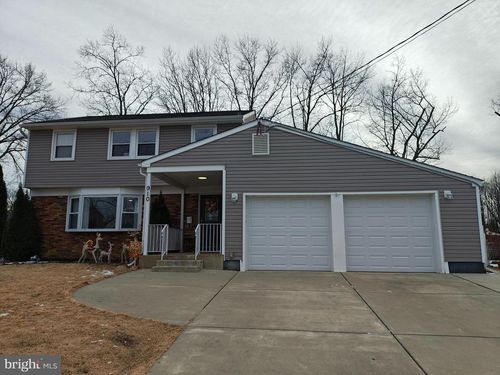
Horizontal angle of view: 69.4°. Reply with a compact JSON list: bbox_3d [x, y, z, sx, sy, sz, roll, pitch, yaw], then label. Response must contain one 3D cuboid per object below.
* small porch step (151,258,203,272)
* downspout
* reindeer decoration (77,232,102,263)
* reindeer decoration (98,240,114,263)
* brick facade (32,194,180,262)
[{"bbox_3d":[-1.933,2.146,9.905,1.250,0.295,0.670,-1,-9,6],"label":"small porch step"},{"bbox_3d":[6.120,0.991,9.540,0.110,2.169,0.100,-1,-9,6],"label":"downspout"},{"bbox_3d":[-5.782,2.181,13.066,0.858,1.113,0.320,-1,-9,6],"label":"reindeer decoration"},{"bbox_3d":[-5.110,2.327,12.861,0.462,0.799,0.240,-1,-9,6],"label":"reindeer decoration"},{"bbox_3d":[-5.691,1.616,14.372,6.338,2.648,0.300,-1,-9,6],"label":"brick facade"}]

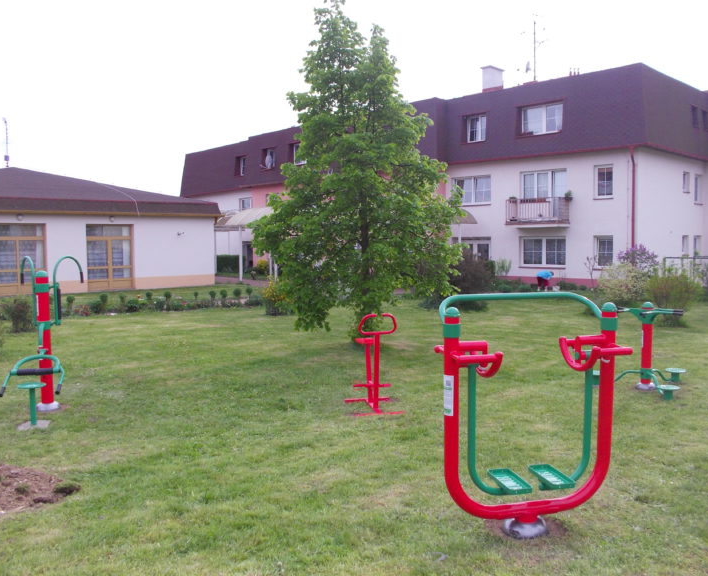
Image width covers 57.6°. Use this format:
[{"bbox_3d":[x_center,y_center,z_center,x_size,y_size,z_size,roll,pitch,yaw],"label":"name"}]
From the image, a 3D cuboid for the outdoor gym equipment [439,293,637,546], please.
[{"bbox_3d":[1.126,0.793,4.077,1.160,1.390,0.420,-1,4,-12],"label":"outdoor gym equipment"}]

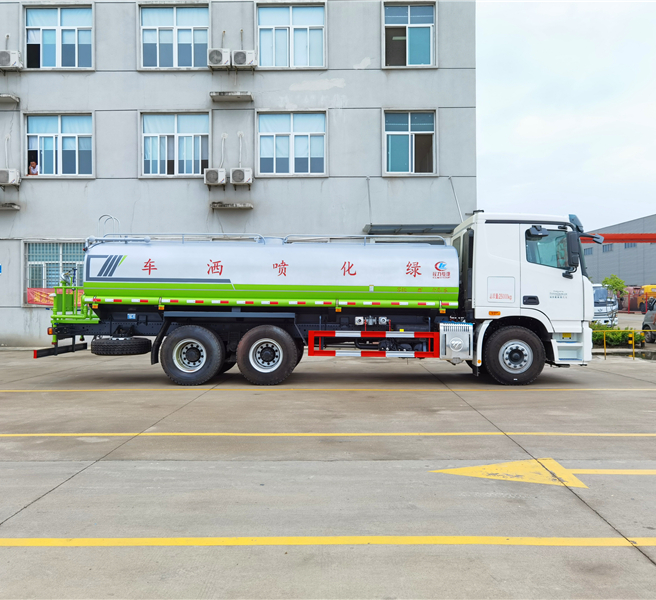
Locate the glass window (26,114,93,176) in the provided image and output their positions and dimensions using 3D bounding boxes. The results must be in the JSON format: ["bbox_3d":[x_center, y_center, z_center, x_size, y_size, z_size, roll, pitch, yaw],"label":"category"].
[{"bbox_3d":[-8.525,-4.915,19.850,2.100,1.970,0.150,0,0,0],"label":"glass window"}]

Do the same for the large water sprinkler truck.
[{"bbox_3d":[-0.150,-0.055,12.500,10.250,3.170,2.600,0,0,0],"label":"large water sprinkler truck"}]

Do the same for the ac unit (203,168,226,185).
[{"bbox_3d":[-3.628,-3.994,20.285,0.731,0.515,0.290,0,0,2],"label":"ac unit"}]

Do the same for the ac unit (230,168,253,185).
[{"bbox_3d":[-2.780,-3.989,20.257,0.726,0.514,0.290,0,0,2],"label":"ac unit"}]

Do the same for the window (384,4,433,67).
[{"bbox_3d":[2.676,-8.671,20.524,1.636,2.026,0.130,0,0,2],"label":"window"}]

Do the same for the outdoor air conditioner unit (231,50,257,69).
[{"bbox_3d":[-2.610,-7.512,19.450,0.770,0.530,0.290,0,0,0],"label":"outdoor air conditioner unit"}]

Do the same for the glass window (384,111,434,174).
[{"bbox_3d":[2.604,-5.010,19.850,1.610,2.040,0.150,0,0,0],"label":"glass window"}]

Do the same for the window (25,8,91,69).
[{"bbox_3d":[-8.549,-8.350,19.850,2.120,1.970,0.150,0,0,0],"label":"window"}]

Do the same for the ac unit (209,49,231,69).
[{"bbox_3d":[-3.508,-7.817,20.281,0.757,0.552,0.290,0,0,2],"label":"ac unit"}]

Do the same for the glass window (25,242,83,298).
[{"bbox_3d":[-8.509,-0.843,19.850,2.230,1.970,0.150,0,0,0],"label":"glass window"}]

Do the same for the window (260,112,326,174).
[{"bbox_3d":[-1.190,-5.150,20.652,2.219,2.060,0.130,0,0,2],"label":"window"}]

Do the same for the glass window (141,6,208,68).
[{"bbox_3d":[-4.875,-8.342,19.850,2.180,1.960,0.150,0,0,0],"label":"glass window"}]

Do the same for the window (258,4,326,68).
[{"bbox_3d":[-1.161,-8.374,19.850,2.130,1.990,0.150,0,0,0],"label":"window"}]

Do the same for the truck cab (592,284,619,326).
[{"bbox_3d":[13.639,0.289,31.844,1.850,2.100,1.750,0,0,7],"label":"truck cab"}]

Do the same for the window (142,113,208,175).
[{"bbox_3d":[-5.060,-5.175,20.779,2.250,2.087,0.130,0,0,2],"label":"window"}]

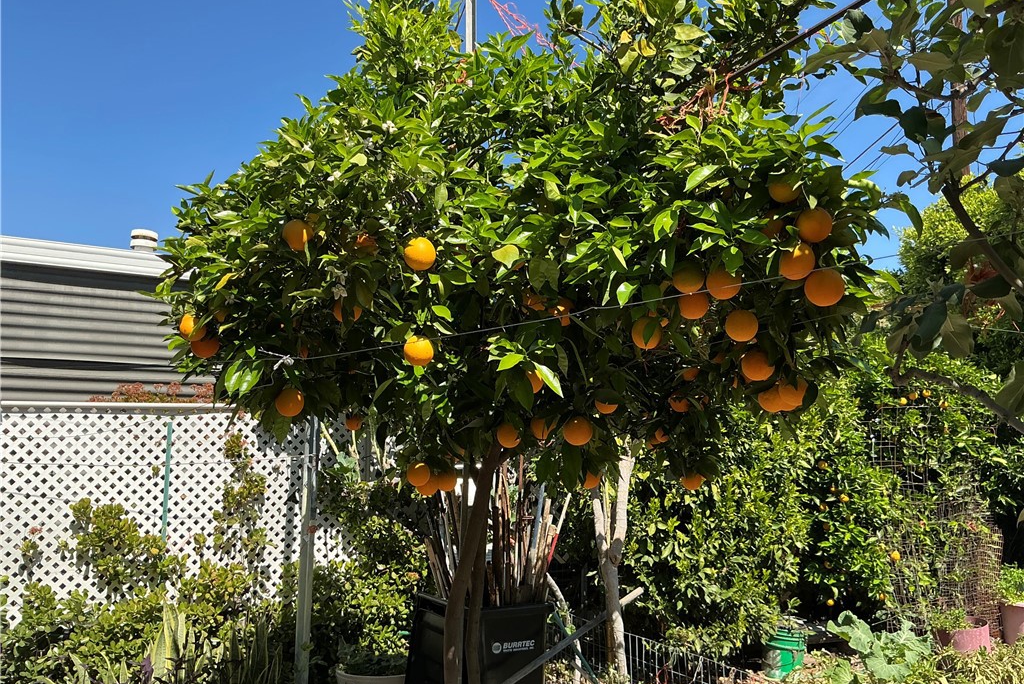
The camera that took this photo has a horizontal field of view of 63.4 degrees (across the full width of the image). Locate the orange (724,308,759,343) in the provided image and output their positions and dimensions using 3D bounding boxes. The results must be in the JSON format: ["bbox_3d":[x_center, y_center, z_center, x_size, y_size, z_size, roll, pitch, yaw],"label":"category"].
[{"bbox_3d":[0.557,-0.039,2.008,0.080,0.080,0.080,0,-7,0],"label":"orange"}]

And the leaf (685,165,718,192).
[{"bbox_3d":[0.458,-0.395,2.000,0.105,0.050,0.015,-38,-32,-18],"label":"leaf"}]

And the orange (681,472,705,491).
[{"bbox_3d":[0.593,0.451,2.714,0.077,0.077,0.077,1,-5,0],"label":"orange"}]

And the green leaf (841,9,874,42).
[{"bbox_3d":[0.667,-0.611,1.600,0.064,0.058,0.040,0,-7,0],"label":"green leaf"}]

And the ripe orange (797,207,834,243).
[{"bbox_3d":[0.701,-0.270,1.917,0.081,0.081,0.081,0,-7,0],"label":"ripe orange"}]

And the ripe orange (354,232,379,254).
[{"bbox_3d":[-0.422,-0.285,2.400,0.077,0.077,0.077,0,-6,0],"label":"ripe orange"}]

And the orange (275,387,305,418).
[{"bbox_3d":[-0.608,0.166,2.269,0.080,0.080,0.080,0,-7,0],"label":"orange"}]

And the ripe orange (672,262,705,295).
[{"bbox_3d":[0.433,-0.158,2.026,0.080,0.080,0.080,1,-5,0],"label":"ripe orange"}]

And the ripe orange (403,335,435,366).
[{"bbox_3d":[-0.244,0.024,2.181,0.079,0.079,0.079,1,-5,0],"label":"ripe orange"}]

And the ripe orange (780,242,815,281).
[{"bbox_3d":[0.630,-0.177,1.828,0.081,0.081,0.081,1,-5,0],"label":"ripe orange"}]

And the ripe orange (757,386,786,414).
[{"bbox_3d":[0.675,0.146,2.138,0.080,0.080,0.080,1,-5,0],"label":"ripe orange"}]

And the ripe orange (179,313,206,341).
[{"bbox_3d":[-0.869,-0.041,2.260,0.077,0.077,0.077,0,-7,0],"label":"ripe orange"}]

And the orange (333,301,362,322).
[{"bbox_3d":[-0.428,-0.084,2.155,0.077,0.077,0.077,0,-8,0],"label":"orange"}]

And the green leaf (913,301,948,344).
[{"bbox_3d":[0.758,-0.034,1.500,0.045,0.085,0.020,24,-14,32],"label":"green leaf"}]

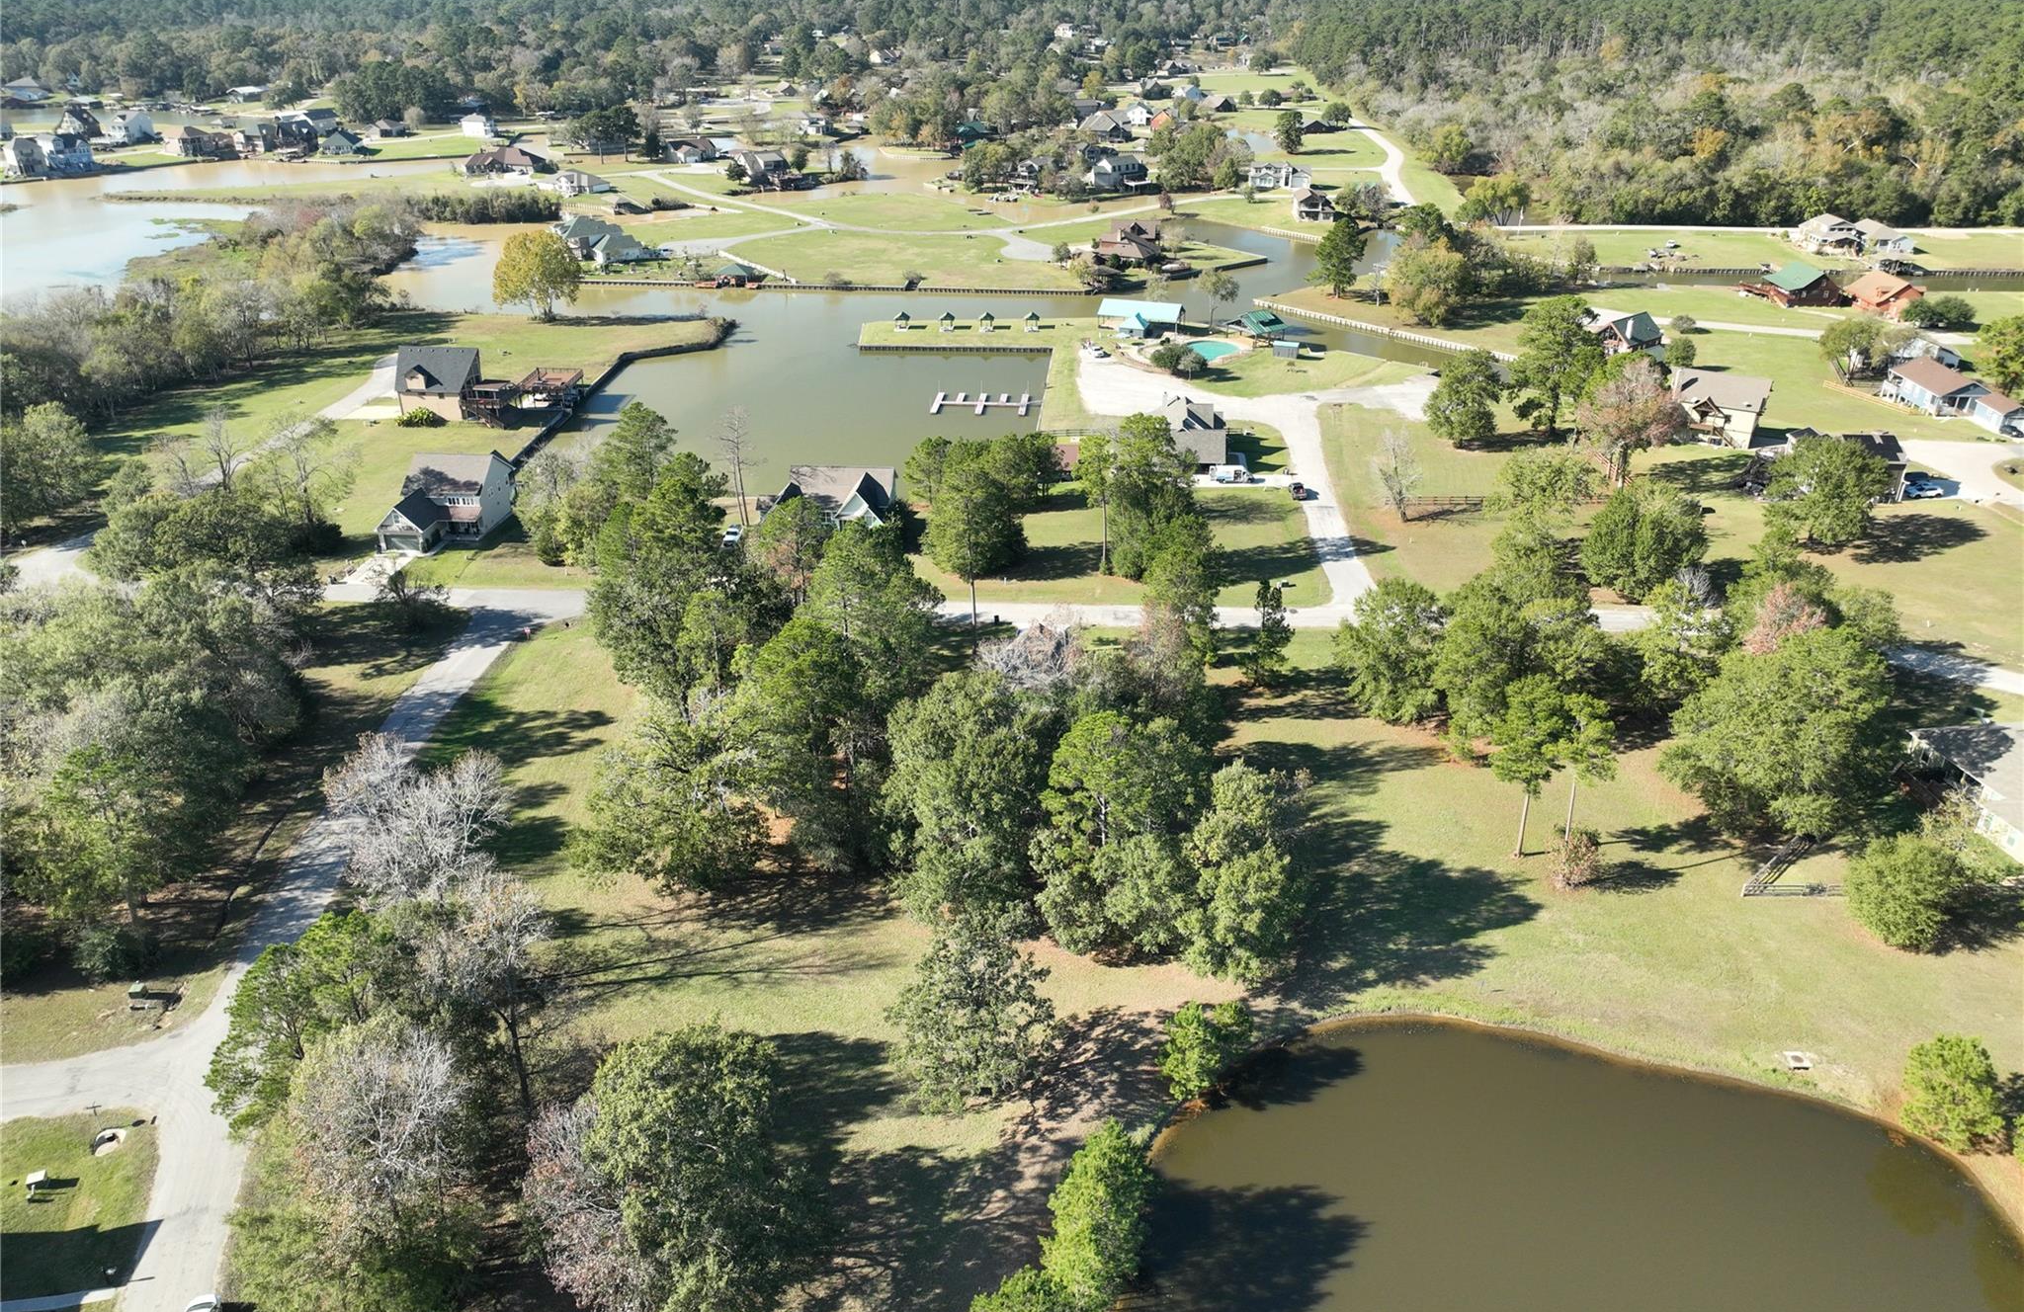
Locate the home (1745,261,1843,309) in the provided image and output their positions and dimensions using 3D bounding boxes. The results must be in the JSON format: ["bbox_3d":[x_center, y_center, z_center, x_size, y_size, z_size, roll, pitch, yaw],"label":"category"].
[{"bbox_3d":[190.780,-91.110,341.690,14.320,8.390,14.810,-2,27,-4],"label":"home"}]

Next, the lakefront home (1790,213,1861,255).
[{"bbox_3d":[230.580,-119.570,395.900,14.810,9.580,15.800,2,27,4],"label":"lakefront home"}]

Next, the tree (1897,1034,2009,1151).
[{"bbox_3d":[70.720,32.900,105.450,8.100,9.220,8.100,0,27,0],"label":"tree"}]

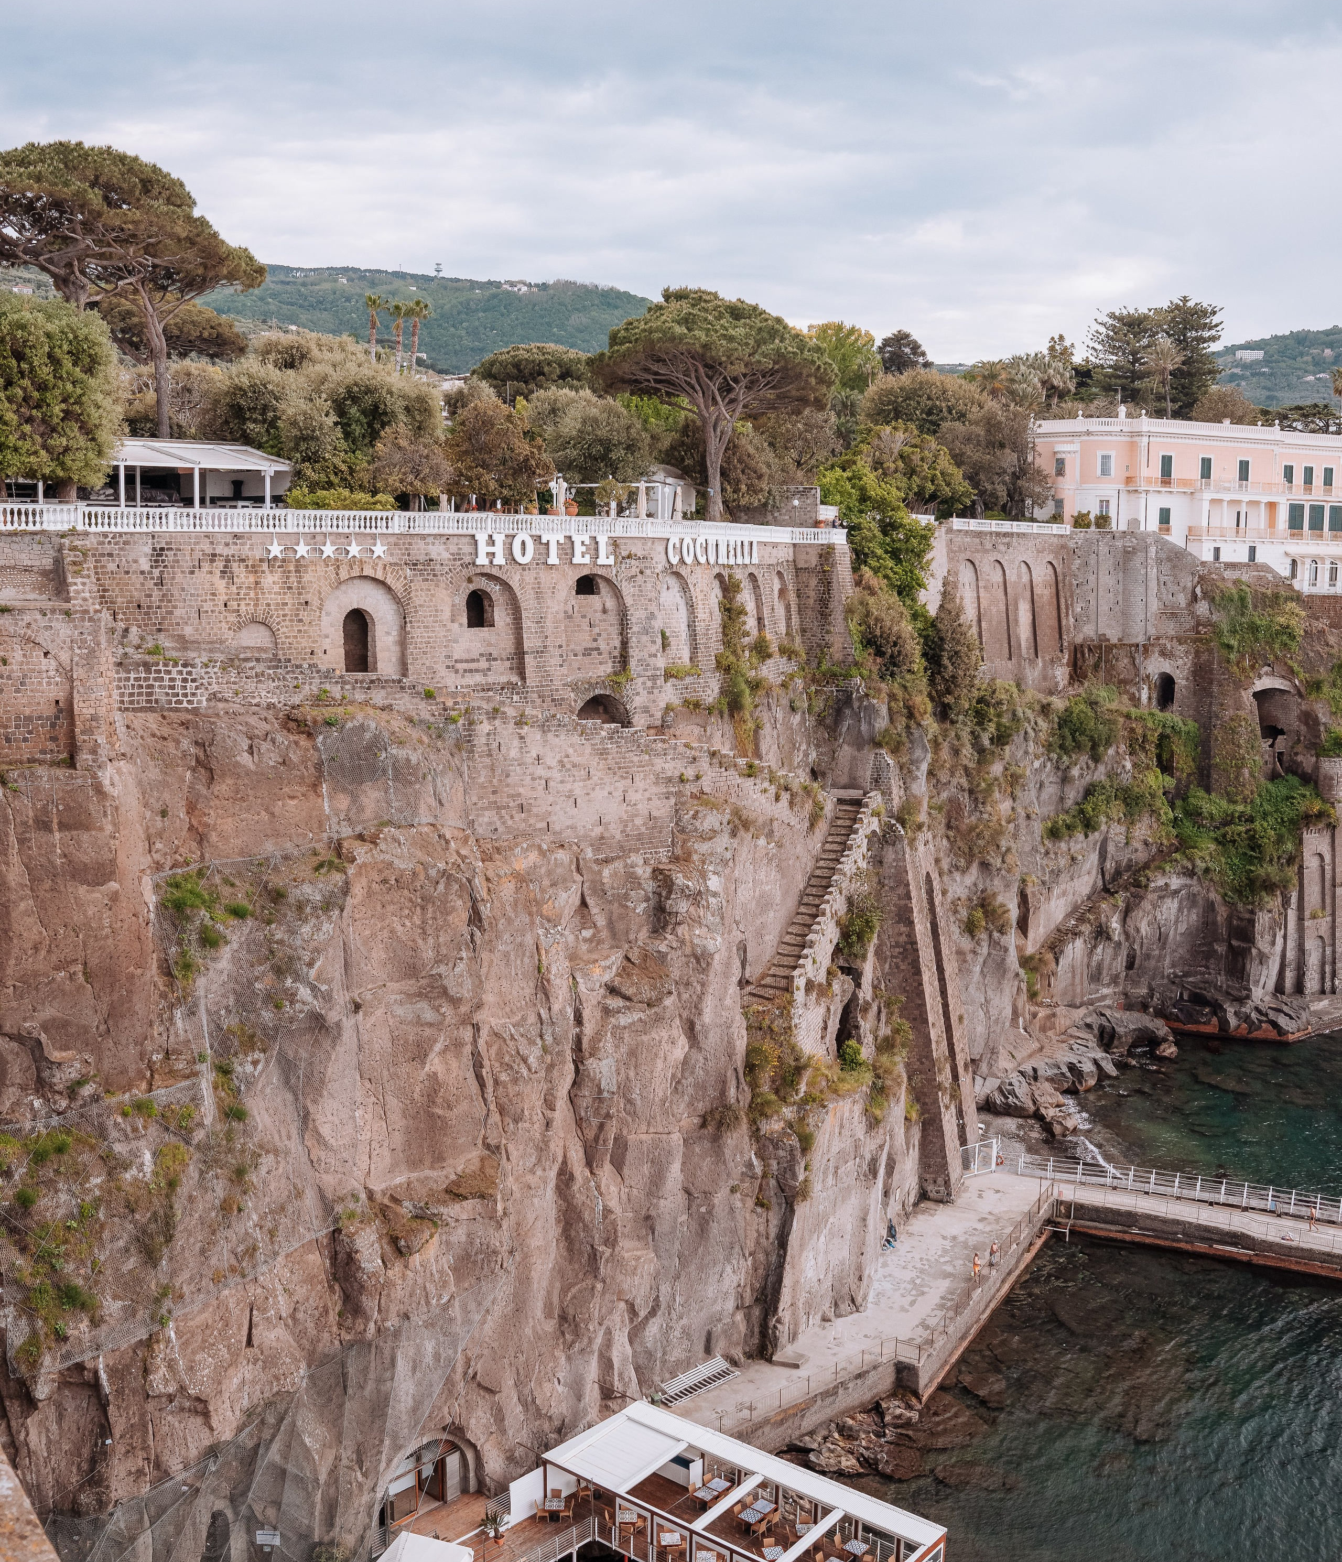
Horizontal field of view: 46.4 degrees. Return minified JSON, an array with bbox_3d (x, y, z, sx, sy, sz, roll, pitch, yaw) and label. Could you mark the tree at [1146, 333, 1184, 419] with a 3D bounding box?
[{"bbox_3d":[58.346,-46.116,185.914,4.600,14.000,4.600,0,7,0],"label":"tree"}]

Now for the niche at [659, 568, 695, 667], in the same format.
[{"bbox_3d":[0.167,-8.648,83.134,0.550,5.100,3.600,5,9,30],"label":"niche"}]

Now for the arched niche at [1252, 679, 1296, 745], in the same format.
[{"bbox_3d":[56.500,-6.546,147.919,4.900,6.000,3.000,-3,8,-22],"label":"arched niche"}]

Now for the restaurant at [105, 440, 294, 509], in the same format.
[{"bbox_3d":[-24.479,-14.171,76.561,10.200,4.400,6.500,-5,9,-33],"label":"restaurant"}]

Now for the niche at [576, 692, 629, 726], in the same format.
[{"bbox_3d":[-3.710,-3.641,78.699,3.000,1.650,1.200,-5,9,-33],"label":"niche"}]

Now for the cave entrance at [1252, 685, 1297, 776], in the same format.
[{"bbox_3d":[56.573,-5.094,148.103,4.900,8.400,3.500,-3,8,-22],"label":"cave entrance"}]

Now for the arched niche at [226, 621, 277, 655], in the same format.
[{"bbox_3d":[-18.453,-6.290,68.977,2.000,1.500,0.300,-5,9,-33],"label":"arched niche"}]

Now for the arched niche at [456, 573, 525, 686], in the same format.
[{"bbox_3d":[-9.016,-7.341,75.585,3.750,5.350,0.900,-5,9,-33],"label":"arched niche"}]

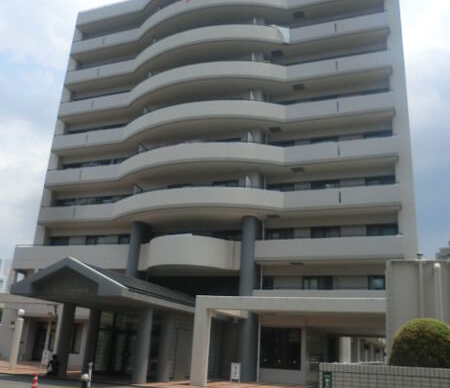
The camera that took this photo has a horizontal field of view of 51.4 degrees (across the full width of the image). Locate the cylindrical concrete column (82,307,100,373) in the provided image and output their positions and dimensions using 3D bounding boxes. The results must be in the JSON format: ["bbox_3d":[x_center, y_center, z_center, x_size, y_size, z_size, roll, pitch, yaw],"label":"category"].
[{"bbox_3d":[-7.087,7.701,24.457,0.580,3.210,0.580,3,-19,1],"label":"cylindrical concrete column"}]

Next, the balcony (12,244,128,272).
[{"bbox_3d":[-11.171,4.913,34.898,10.036,1.820,1.664,-4,-20,20],"label":"balcony"}]

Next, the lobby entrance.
[{"bbox_3d":[-5.636,8.566,26.631,3.974,3.160,0.500,-4,-20,20],"label":"lobby entrance"}]

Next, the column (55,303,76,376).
[{"bbox_3d":[-7.566,6.881,22.156,0.580,3.200,0.580,-4,-20,20],"label":"column"}]

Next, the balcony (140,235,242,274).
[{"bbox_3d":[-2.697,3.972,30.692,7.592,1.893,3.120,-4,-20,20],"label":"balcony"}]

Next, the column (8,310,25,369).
[{"bbox_3d":[-10.807,7.591,24.350,0.400,2.930,0.400,-4,-20,20],"label":"column"}]

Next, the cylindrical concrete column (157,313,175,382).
[{"bbox_3d":[-3.085,7.924,24.511,0.676,3.505,0.676,3,-19,1],"label":"cylindrical concrete column"}]

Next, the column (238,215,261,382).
[{"bbox_3d":[1.268,6.014,27.780,0.800,9.500,0.800,-4,-20,20],"label":"column"}]

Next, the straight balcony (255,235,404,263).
[{"bbox_3d":[6.275,3.554,28.666,8.913,1.383,1.612,-4,-20,20],"label":"straight balcony"}]

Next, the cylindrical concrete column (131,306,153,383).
[{"bbox_3d":[-3.591,6.587,20.470,0.620,3.100,0.620,3,-19,1],"label":"cylindrical concrete column"}]

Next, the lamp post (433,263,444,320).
[{"bbox_3d":[6.832,4.508,14.563,0.260,4.729,0.260,-4,-20,20],"label":"lamp post"}]

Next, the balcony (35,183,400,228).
[{"bbox_3d":[-2.104,0.842,31.803,26.437,1.477,3.432,-4,-20,20],"label":"balcony"}]

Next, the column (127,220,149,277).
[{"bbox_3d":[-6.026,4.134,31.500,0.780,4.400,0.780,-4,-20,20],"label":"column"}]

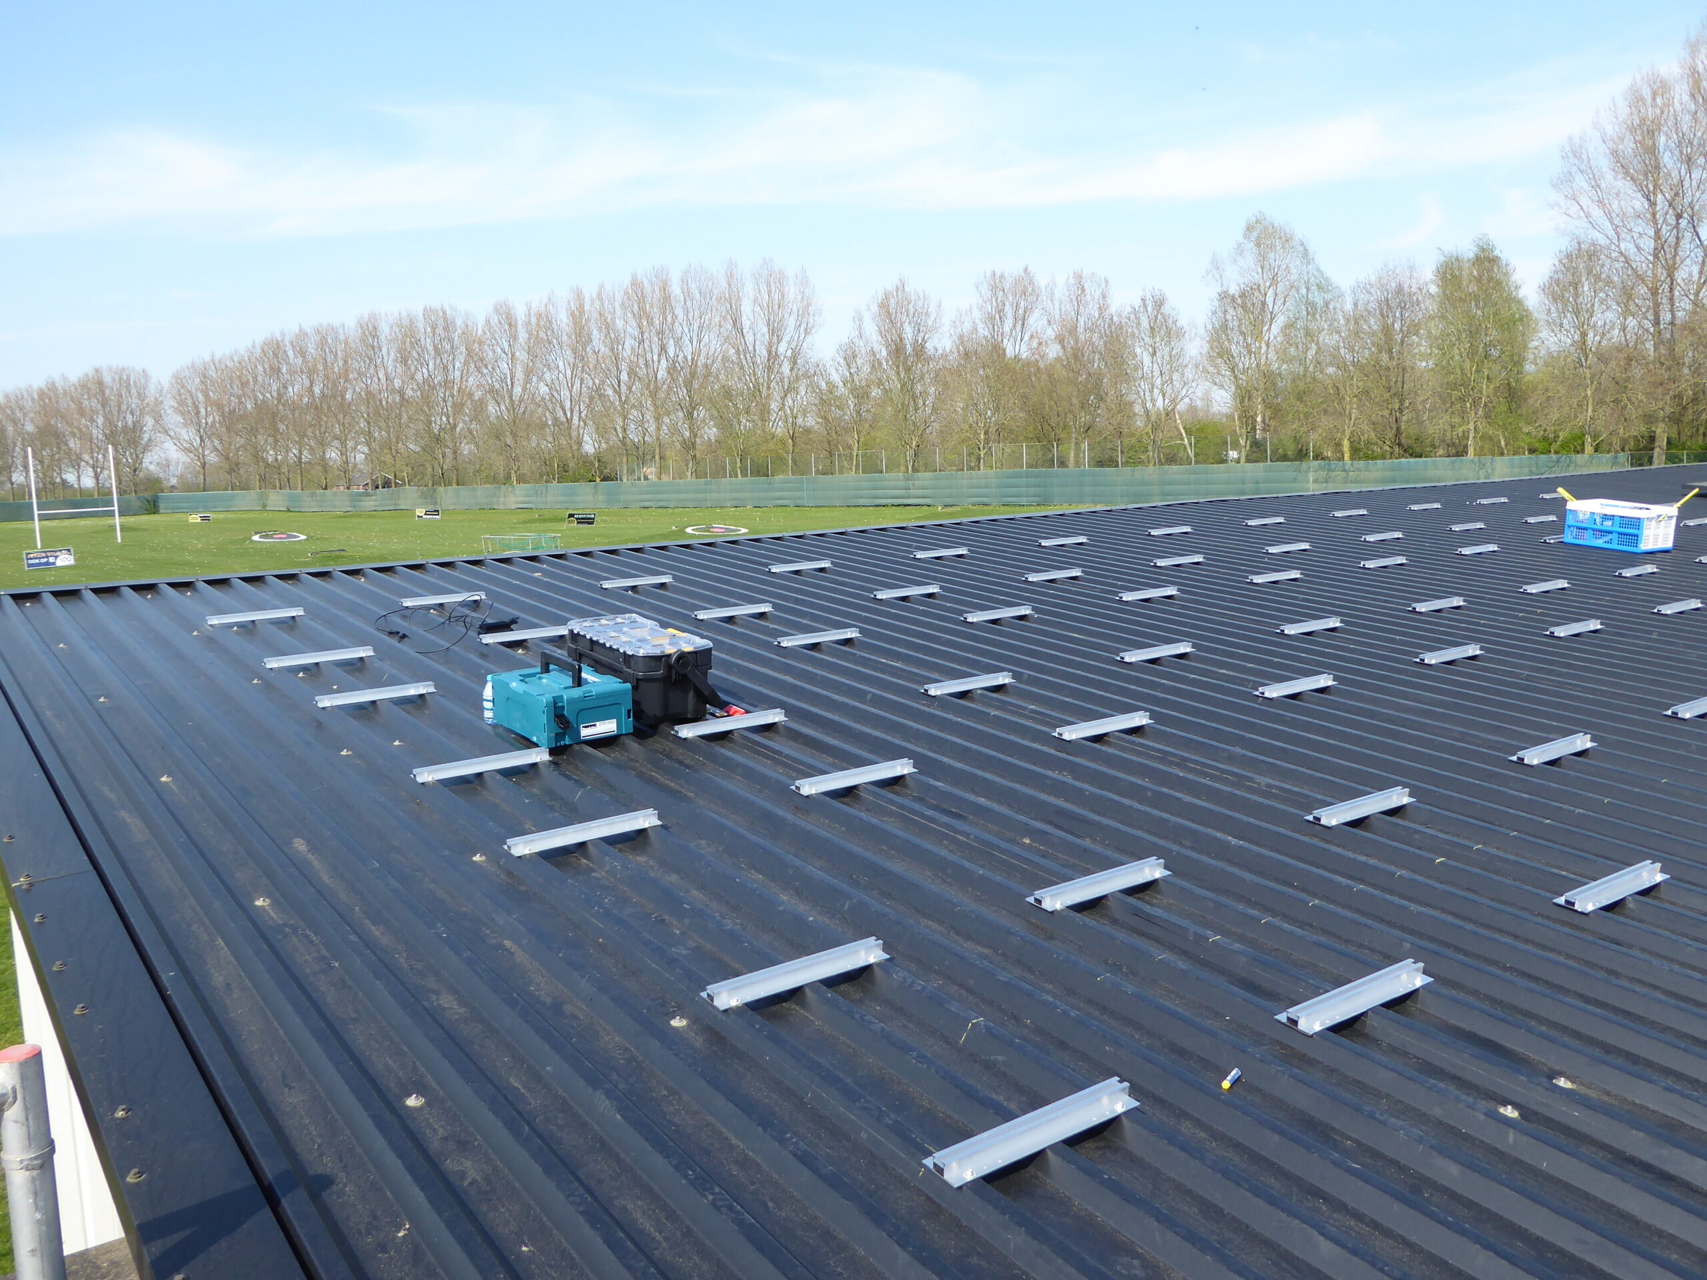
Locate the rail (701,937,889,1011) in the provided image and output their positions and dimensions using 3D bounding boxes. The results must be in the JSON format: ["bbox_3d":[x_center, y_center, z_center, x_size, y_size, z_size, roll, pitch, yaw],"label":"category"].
[{"bbox_3d":[-0.109,0.649,2.811,0.400,0.032,0.080,-8,15,-37],"label":"rail"}]

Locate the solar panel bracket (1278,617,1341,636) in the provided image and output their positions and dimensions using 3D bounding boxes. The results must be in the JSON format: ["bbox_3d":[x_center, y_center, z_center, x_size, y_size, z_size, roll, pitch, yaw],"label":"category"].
[{"bbox_3d":[2.059,-0.064,6.431,0.400,0.032,0.080,-8,15,-37],"label":"solar panel bracket"}]

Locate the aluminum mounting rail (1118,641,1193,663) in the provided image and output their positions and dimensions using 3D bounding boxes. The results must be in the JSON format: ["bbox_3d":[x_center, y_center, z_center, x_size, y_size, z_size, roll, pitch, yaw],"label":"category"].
[{"bbox_3d":[1.220,0.045,5.772,0.397,0.025,0.076,-8,15,-36],"label":"aluminum mounting rail"}]

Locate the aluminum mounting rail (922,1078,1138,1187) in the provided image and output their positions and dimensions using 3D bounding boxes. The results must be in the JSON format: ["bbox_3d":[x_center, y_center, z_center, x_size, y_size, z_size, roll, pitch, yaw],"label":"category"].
[{"bbox_3d":[0.290,0.770,2.271,0.402,0.026,0.079,-8,15,-36],"label":"aluminum mounting rail"}]

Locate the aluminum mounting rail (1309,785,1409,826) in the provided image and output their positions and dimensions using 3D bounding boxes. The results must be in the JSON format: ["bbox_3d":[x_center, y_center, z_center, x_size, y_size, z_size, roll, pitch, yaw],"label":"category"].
[{"bbox_3d":[1.384,0.448,3.892,0.400,0.032,0.080,-8,15,-37],"label":"aluminum mounting rail"}]

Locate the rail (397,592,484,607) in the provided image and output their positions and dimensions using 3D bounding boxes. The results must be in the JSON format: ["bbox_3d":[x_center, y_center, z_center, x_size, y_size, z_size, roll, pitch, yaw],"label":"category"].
[{"bbox_3d":[-1.944,-0.194,6.784,0.400,0.032,0.080,-8,15,-37],"label":"rail"}]

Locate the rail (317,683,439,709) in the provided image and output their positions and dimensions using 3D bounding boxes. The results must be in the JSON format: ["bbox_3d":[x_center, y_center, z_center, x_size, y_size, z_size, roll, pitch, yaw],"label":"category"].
[{"bbox_3d":[-1.644,0.180,4.925,0.397,0.025,0.076,-8,15,-36],"label":"rail"}]

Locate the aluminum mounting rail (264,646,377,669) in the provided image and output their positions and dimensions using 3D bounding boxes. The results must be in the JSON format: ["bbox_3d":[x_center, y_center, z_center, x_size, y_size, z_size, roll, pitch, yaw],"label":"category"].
[{"bbox_3d":[-2.046,0.059,5.481,0.397,0.025,0.076,-8,15,-36],"label":"aluminum mounting rail"}]

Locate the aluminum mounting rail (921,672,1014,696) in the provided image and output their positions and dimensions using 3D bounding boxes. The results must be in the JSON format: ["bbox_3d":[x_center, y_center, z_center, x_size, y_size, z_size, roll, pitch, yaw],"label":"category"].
[{"bbox_3d":[0.416,0.154,5.192,0.397,0.025,0.076,-8,15,-36],"label":"aluminum mounting rail"}]

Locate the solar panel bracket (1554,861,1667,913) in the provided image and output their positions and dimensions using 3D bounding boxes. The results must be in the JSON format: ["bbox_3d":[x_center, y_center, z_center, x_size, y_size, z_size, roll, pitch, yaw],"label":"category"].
[{"bbox_3d":[1.763,0.564,3.317,0.397,0.025,0.076,-8,15,-36],"label":"solar panel bracket"}]

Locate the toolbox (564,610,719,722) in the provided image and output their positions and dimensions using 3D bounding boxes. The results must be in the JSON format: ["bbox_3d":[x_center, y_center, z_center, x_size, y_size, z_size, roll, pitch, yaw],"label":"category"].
[{"bbox_3d":[-0.717,0.099,4.841,0.304,0.245,0.595,-7,14,-32],"label":"toolbox"}]

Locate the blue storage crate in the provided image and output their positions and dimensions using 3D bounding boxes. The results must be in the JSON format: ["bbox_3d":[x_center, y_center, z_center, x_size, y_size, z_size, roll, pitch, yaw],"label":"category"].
[{"bbox_3d":[5.009,-0.743,9.339,0.360,0.267,0.530,-6,13,-28],"label":"blue storage crate"}]

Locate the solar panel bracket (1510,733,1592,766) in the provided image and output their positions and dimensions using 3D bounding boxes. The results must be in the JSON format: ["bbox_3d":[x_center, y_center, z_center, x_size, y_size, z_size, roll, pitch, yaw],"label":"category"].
[{"bbox_3d":[2.195,0.338,4.473,0.402,0.026,0.079,-8,15,-36],"label":"solar panel bracket"}]

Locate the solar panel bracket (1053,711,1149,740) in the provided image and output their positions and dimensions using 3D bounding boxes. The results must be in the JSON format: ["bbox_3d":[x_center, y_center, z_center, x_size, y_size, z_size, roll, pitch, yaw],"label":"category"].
[{"bbox_3d":[0.821,0.277,4.674,0.402,0.026,0.079,-8,15,-36],"label":"solar panel bracket"}]

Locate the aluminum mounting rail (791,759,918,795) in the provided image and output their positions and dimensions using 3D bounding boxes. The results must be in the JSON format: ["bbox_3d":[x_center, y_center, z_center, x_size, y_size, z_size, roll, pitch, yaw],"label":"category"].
[{"bbox_3d":[0.006,0.388,4.090,0.400,0.032,0.080,-8,15,-37],"label":"aluminum mounting rail"}]

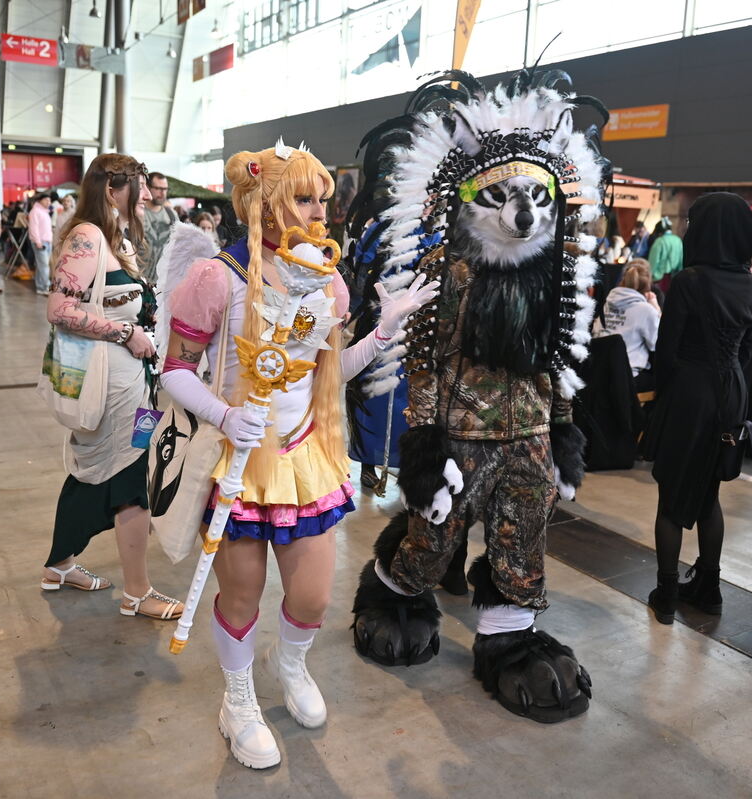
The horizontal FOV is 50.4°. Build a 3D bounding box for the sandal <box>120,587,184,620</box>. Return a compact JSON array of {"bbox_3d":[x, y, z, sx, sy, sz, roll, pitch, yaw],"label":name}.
[{"bbox_3d":[-0.855,0.784,3.107,0.265,0.110,0.090,3,12,4],"label":"sandal"}]

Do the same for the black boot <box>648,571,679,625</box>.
[{"bbox_3d":[1.200,0.765,3.336,0.105,0.210,0.275,4,13,10],"label":"black boot"}]

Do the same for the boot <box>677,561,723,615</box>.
[{"bbox_3d":[1.346,0.753,3.405,0.105,0.210,0.275,-6,15,-30],"label":"boot"}]

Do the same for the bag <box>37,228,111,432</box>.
[{"bbox_3d":[-1.042,-0.229,2.745,0.290,0.710,0.160,3,12,5],"label":"bag"}]

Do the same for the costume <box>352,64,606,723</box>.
[{"bbox_3d":[0.341,-0.049,2.693,0.860,2.000,0.780,0,13,-8],"label":"costume"}]

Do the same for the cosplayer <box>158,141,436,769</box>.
[{"bbox_3d":[-0.239,0.169,2.270,0.740,1.715,0.560,-6,15,-33],"label":"cosplayer"}]

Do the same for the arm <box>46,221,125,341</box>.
[{"bbox_3d":[-0.983,-0.393,2.709,0.290,0.410,0.170,3,12,2],"label":"arm"}]

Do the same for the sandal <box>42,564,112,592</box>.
[{"bbox_3d":[-1.274,0.740,3.413,0.270,0.100,0.095,0,13,-7],"label":"sandal"}]

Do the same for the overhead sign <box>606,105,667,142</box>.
[{"bbox_3d":[7.349,-7.857,22.748,0.050,0.837,2.243,-7,15,-32],"label":"overhead sign"}]

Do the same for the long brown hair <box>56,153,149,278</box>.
[{"bbox_3d":[-1.018,-0.679,2.965,0.310,0.450,0.250,-2,13,-15],"label":"long brown hair"}]

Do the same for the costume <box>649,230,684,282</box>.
[{"bbox_3d":[4.315,-2.111,11.823,0.580,0.760,0.380,0,13,-11],"label":"costume"}]

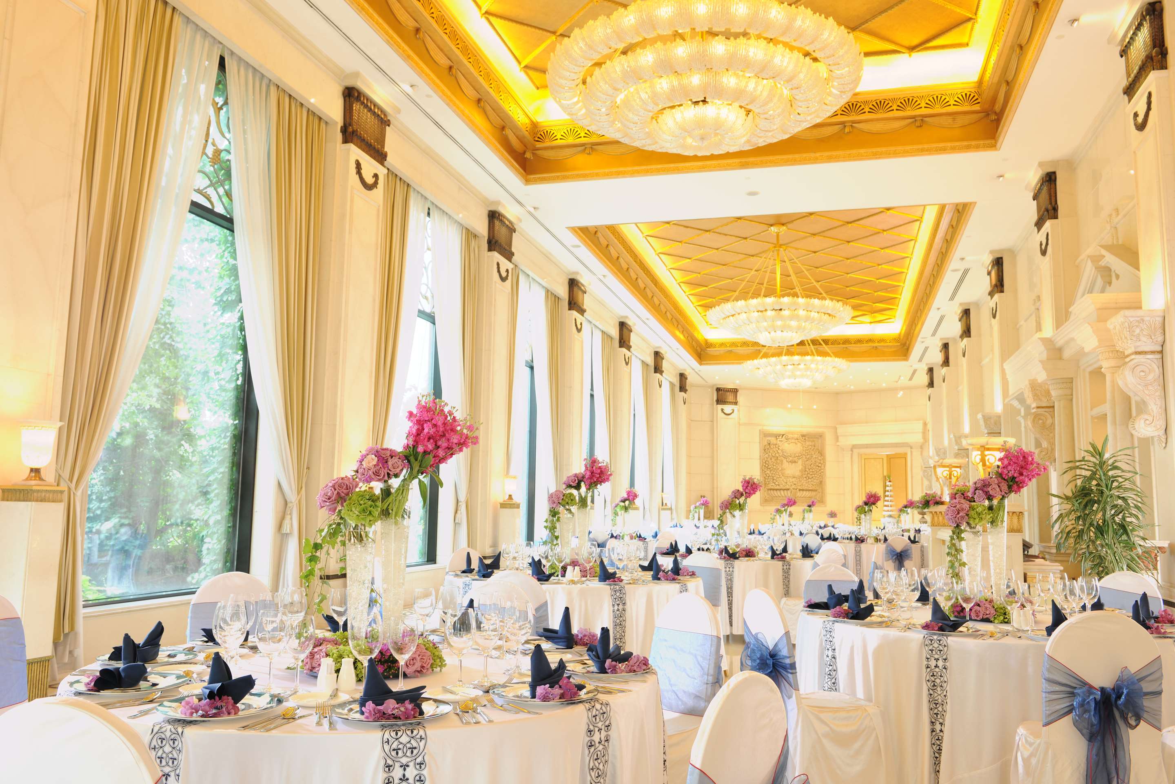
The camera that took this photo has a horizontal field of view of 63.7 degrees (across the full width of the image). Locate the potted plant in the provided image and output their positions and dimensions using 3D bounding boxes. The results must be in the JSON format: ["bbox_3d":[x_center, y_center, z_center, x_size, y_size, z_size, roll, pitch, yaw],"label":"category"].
[{"bbox_3d":[4.172,1.326,7.679,0.800,1.920,0.800,-3,-8,29],"label":"potted plant"}]

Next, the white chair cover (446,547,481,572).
[{"bbox_3d":[-0.990,1.850,8.430,0.440,0.920,0.520,8,-10,-44],"label":"white chair cover"}]

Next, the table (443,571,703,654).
[{"bbox_3d":[-0.098,1.647,6.572,1.860,0.720,1.860,-1,-7,15],"label":"table"}]

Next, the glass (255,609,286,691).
[{"bbox_3d":[-0.909,0.740,2.711,0.087,0.218,0.087,3,-7,-18],"label":"glass"}]

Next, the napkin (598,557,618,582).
[{"bbox_3d":[0.151,1.266,6.768,0.145,0.175,0.120,1,-7,1],"label":"napkin"}]

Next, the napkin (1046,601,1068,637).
[{"bbox_3d":[2.115,0.996,4.170,0.165,0.125,0.130,1,-7,-1],"label":"napkin"}]

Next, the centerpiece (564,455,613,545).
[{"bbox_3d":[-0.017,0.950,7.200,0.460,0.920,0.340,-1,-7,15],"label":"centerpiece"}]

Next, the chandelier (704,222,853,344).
[{"bbox_3d":[3.987,-2.219,19.666,3.045,2.525,3.045,-1,-7,12],"label":"chandelier"}]

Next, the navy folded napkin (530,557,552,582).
[{"bbox_3d":[-0.279,1.094,5.843,0.136,0.150,0.108,-1,-7,13],"label":"navy folded napkin"}]

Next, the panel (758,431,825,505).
[{"bbox_3d":[6.937,2.577,32.000,2.300,2.600,0.150,2,-7,-7],"label":"panel"}]

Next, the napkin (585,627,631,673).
[{"bbox_3d":[0.064,0.735,2.732,0.120,0.122,0.148,0,-7,6],"label":"napkin"}]

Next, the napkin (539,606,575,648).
[{"bbox_3d":[-0.103,0.778,3.153,0.100,0.132,0.125,6,-8,-33],"label":"napkin"}]

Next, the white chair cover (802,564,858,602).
[{"bbox_3d":[1.605,1.527,5.881,0.430,0.910,0.530,2,-7,-9],"label":"white chair cover"}]

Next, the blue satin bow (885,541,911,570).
[{"bbox_3d":[4.729,2.501,14.402,0.420,0.460,0.160,-1,-7,18],"label":"blue satin bow"}]

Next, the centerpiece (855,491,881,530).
[{"bbox_3d":[4.362,1.946,14.696,0.420,0.820,0.320,-1,-7,15],"label":"centerpiece"}]

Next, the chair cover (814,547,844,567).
[{"bbox_3d":[2.305,2.036,9.533,0.440,0.920,0.520,4,-8,-25],"label":"chair cover"}]

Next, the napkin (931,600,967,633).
[{"bbox_3d":[1.623,0.990,4.246,0.175,0.150,0.130,-2,-8,21],"label":"napkin"}]

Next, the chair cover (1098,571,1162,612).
[{"bbox_3d":[3.034,1.528,5.492,0.540,0.950,0.430,5,-8,-30],"label":"chair cover"}]

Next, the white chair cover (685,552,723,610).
[{"bbox_3d":[0.867,1.842,8.138,0.520,0.920,0.440,5,-8,-32],"label":"white chair cover"}]

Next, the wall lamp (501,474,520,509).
[{"bbox_3d":[-1.135,1.457,13.965,0.270,0.460,0.270,-1,-7,15],"label":"wall lamp"}]

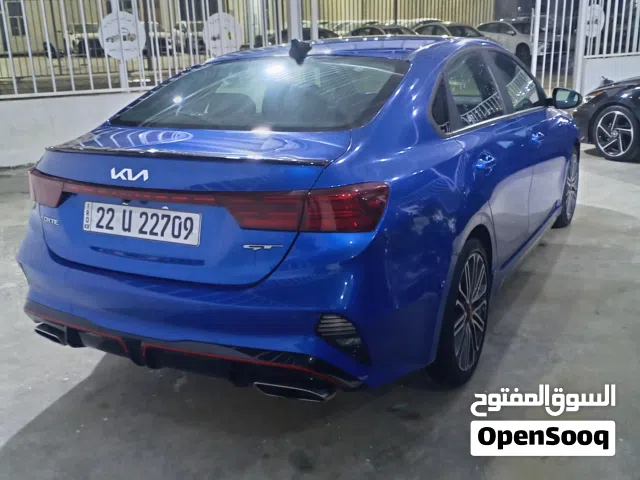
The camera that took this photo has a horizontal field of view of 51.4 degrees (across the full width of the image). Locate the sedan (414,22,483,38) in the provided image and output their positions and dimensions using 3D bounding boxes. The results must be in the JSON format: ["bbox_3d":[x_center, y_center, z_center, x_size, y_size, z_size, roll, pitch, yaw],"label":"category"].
[{"bbox_3d":[4.886,-7.163,24.292,1.840,1.450,4.750,-9,18,-24],"label":"sedan"}]

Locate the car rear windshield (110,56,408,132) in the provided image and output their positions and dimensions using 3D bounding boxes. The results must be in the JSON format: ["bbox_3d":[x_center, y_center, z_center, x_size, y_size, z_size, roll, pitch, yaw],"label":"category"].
[{"bbox_3d":[-0.229,-0.645,2.841,1.200,0.320,0.740,7,18,28],"label":"car rear windshield"}]

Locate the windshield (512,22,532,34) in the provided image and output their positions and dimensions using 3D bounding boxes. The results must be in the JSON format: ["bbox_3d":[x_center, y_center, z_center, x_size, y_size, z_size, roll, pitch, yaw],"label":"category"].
[{"bbox_3d":[7.830,-8.028,25.300,1.400,0.500,0.650,-9,18,-24],"label":"windshield"}]

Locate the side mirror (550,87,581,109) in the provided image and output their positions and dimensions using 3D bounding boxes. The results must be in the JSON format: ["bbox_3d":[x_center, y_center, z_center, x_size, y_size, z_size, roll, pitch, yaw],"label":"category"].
[{"bbox_3d":[1.489,-0.858,4.013,0.180,0.130,0.120,7,18,28],"label":"side mirror"}]

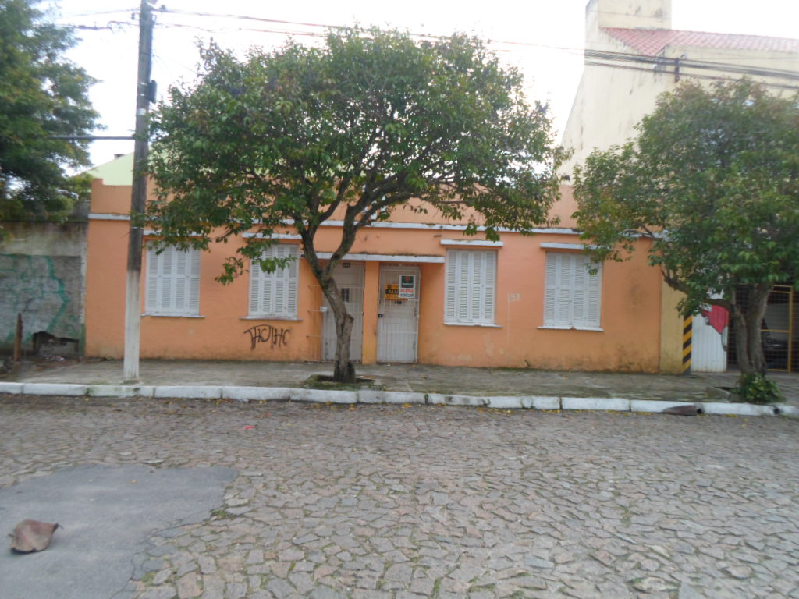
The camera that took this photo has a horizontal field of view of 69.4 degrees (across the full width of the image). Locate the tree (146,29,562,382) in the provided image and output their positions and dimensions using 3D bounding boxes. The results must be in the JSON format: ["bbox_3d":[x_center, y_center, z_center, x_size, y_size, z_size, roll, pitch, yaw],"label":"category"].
[{"bbox_3d":[-0.740,-1.500,9.550,6.700,5.800,6.000,2,0,0],"label":"tree"}]

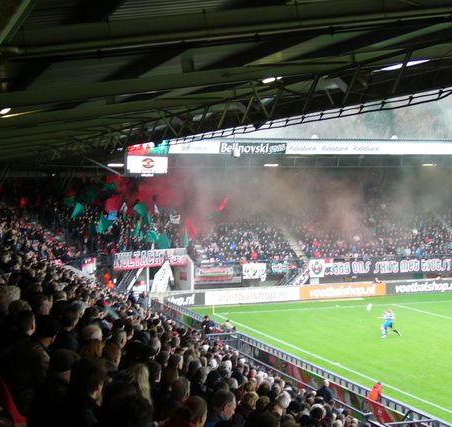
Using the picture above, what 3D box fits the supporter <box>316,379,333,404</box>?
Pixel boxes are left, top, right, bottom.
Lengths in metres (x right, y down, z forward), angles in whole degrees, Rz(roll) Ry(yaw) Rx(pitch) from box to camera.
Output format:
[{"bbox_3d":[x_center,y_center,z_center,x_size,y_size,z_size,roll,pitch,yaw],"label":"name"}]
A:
[{"bbox_3d":[3.393,6.539,33.663,0.550,1.740,0.380,1,3,35],"label":"supporter"}]

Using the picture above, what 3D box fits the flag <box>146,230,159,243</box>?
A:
[{"bbox_3d":[-5.842,1.828,78.500,1.113,0.954,0.350,-1,2,-14],"label":"flag"}]

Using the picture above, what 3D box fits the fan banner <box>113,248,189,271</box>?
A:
[{"bbox_3d":[-5.599,3.476,75.150,6.573,1.280,0.080,-2,3,-34],"label":"fan banner"}]

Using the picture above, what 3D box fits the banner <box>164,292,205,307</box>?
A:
[{"bbox_3d":[-3.040,6.185,71.700,3.141,1.000,0.150,-1,2,-19],"label":"banner"}]

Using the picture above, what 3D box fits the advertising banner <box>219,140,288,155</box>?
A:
[{"bbox_3d":[2.121,-5.009,75.724,5.494,0.864,0.100,-1,2,-19],"label":"advertising banner"}]

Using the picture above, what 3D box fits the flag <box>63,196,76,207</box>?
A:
[{"bbox_3d":[-12.604,-0.988,79.666,0.960,0.690,0.250,-1,2,-14],"label":"flag"}]

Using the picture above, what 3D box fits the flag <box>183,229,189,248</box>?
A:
[{"bbox_3d":[-3.130,1.963,78.647,0.390,1.540,0.250,-1,2,-10],"label":"flag"}]

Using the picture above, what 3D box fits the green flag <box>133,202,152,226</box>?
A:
[{"bbox_3d":[-6.764,0.081,80.000,1.458,1.944,0.350,-1,2,-14],"label":"green flag"}]

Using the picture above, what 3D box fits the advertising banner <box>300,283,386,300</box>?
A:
[{"bbox_3d":[8.982,5.949,75.905,7.401,1.000,0.150,-1,2,-19],"label":"advertising banner"}]

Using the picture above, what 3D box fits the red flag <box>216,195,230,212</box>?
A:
[{"bbox_3d":[-0.258,-0.838,84.918,1.150,1.420,0.250,-1,2,-9],"label":"red flag"}]

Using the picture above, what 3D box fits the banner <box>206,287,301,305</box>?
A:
[{"bbox_3d":[1.966,6.087,73.451,7.468,1.000,0.150,-1,2,-19],"label":"banner"}]

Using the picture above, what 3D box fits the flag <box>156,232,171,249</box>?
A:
[{"bbox_3d":[-4.897,2.163,77.696,1.170,1.180,0.250,-1,2,-11],"label":"flag"}]

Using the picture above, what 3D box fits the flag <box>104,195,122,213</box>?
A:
[{"bbox_3d":[-9.346,-0.786,81.685,1.360,1.410,0.250,-1,2,-12],"label":"flag"}]

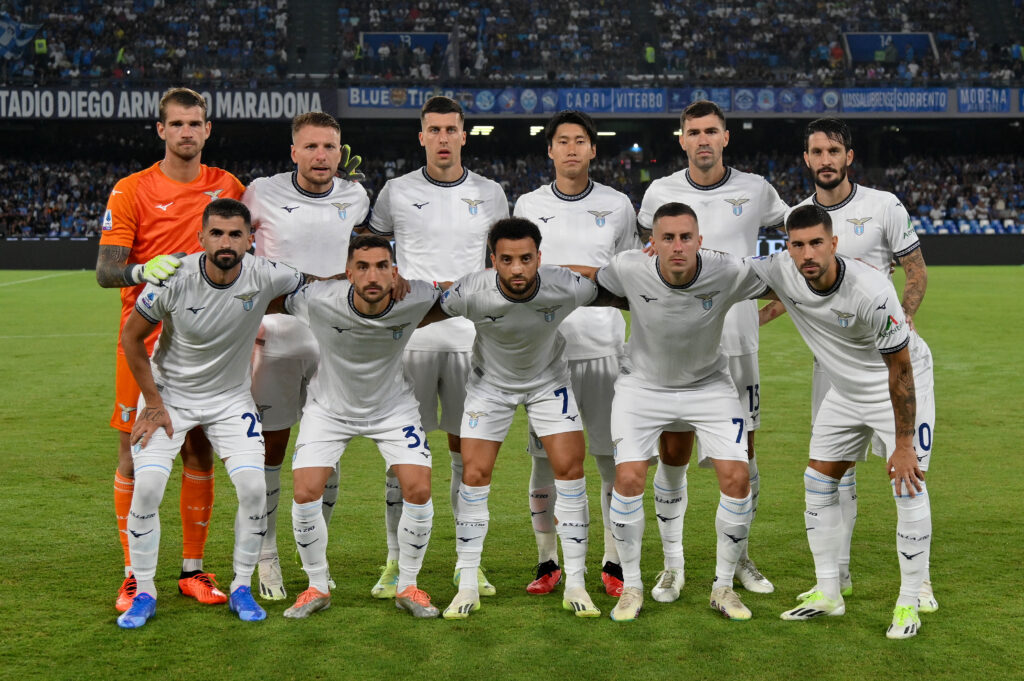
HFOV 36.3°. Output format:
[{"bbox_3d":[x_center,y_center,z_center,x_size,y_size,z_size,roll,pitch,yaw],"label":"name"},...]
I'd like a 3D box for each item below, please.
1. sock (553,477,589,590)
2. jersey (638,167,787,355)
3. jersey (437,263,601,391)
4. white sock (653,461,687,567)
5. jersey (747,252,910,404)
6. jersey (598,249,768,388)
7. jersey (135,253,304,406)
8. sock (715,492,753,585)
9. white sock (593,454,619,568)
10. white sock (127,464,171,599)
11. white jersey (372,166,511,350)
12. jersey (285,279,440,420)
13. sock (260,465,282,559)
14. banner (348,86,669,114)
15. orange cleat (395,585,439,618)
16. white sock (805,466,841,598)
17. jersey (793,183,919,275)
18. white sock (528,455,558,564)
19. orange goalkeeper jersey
[{"bbox_3d":[0.221,0.714,5.810,0.120,0.425,0.135,-3,8,-20],"label":"sock"},{"bbox_3d":[0.776,-0.308,6.050,0.573,0.724,0.290,0,4,4],"label":"jersey"},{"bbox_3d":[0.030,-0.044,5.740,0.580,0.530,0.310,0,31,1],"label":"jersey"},{"bbox_3d":[0.623,0.687,6.140,0.122,0.425,0.135,1,4,10],"label":"white sock"},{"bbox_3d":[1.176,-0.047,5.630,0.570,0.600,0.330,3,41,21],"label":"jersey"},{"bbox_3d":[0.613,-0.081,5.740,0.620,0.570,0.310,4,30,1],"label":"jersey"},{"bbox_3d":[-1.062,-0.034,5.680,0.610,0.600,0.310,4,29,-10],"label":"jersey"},{"bbox_3d":[0.792,0.725,5.680,0.125,0.351,0.130,-2,19,-15],"label":"sock"},{"bbox_3d":[0.392,0.660,6.065,0.112,0.423,0.125,-2,4,-20],"label":"white sock"},{"bbox_3d":[-1.324,0.694,5.710,0.130,0.480,0.140,2,11,0],"label":"white sock"},{"bbox_3d":[-0.279,-0.317,6.040,0.550,0.710,0.290,0,6,-2],"label":"white jersey"},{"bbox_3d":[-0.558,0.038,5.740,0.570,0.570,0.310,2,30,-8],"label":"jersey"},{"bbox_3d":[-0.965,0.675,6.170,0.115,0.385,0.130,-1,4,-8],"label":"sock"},{"bbox_3d":[-0.161,-11.055,72.000,14.600,1.200,0.100,0,4,0],"label":"banner"},{"bbox_3d":[-0.354,0.962,5.796,0.105,0.100,0.280,-3,5,-32],"label":"orange cleat"},{"bbox_3d":[1.152,0.706,5.780,0.135,0.485,0.125,-4,5,-30],"label":"white sock"},{"bbox_3d":[1.317,-0.258,6.100,0.540,0.700,0.280,1,4,14],"label":"jersey"},{"bbox_3d":[0.138,0.660,6.065,0.112,0.424,0.125,0,4,25],"label":"white sock"},{"bbox_3d":[-1.290,-0.327,6.040,0.580,0.740,0.310,-1,6,-7],"label":"orange goalkeeper jersey"}]

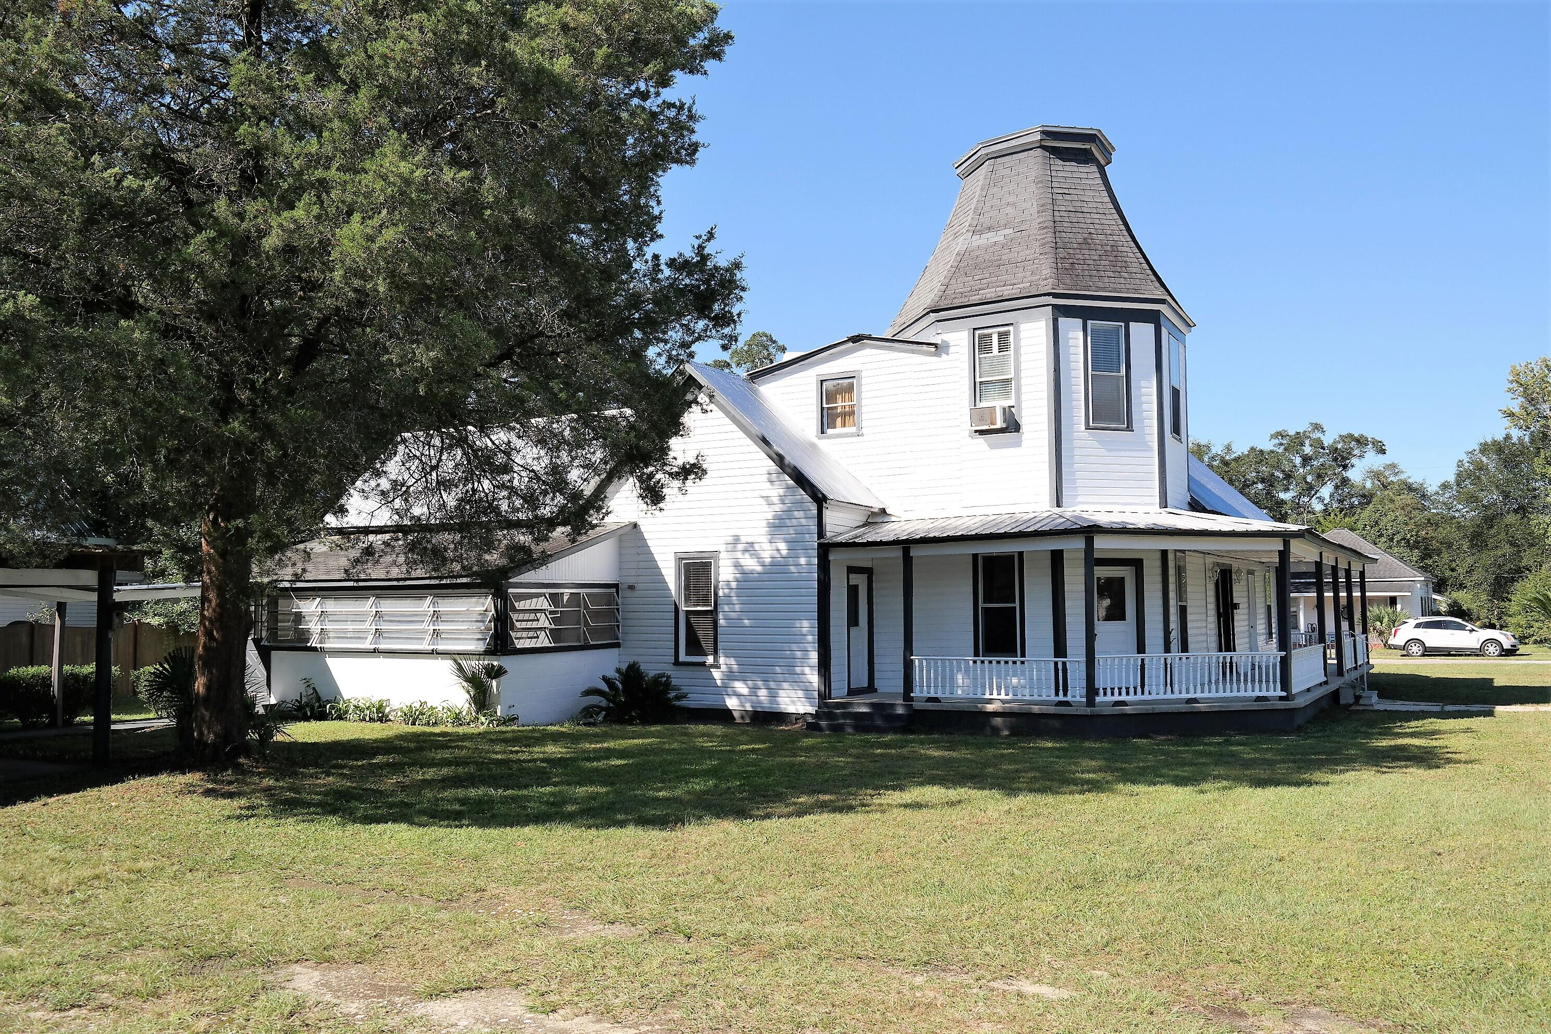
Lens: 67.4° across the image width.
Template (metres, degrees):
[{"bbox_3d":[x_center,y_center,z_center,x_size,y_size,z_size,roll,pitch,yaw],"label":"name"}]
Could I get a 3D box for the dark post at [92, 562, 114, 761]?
[{"bbox_3d":[-8.100,1.765,14.096,0.160,2.460,0.160,-3,-5,31],"label":"dark post"}]

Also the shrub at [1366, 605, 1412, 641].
[{"bbox_3d":[29.958,5.346,57.000,2.200,2.100,2.300,-3,-5,31],"label":"shrub"}]

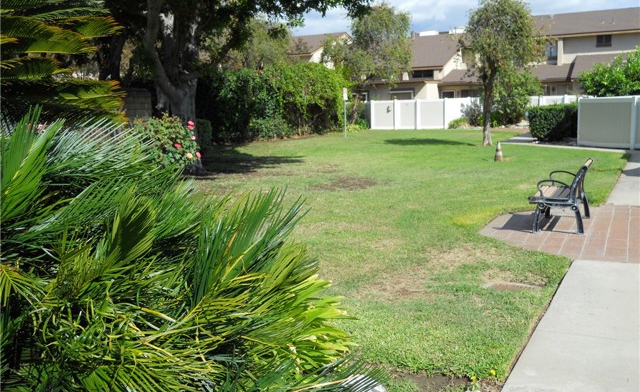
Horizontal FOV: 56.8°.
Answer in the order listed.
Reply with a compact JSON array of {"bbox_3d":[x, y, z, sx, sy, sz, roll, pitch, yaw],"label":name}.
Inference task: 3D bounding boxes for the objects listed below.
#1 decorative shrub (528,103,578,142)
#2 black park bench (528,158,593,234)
[{"bbox_3d":[10.668,-3.330,26.800,1.800,1.550,1.800,3,9,28],"label":"decorative shrub"},{"bbox_3d":[3.247,-0.007,7.920,0.660,0.840,1.220,2,9,26],"label":"black park bench"}]

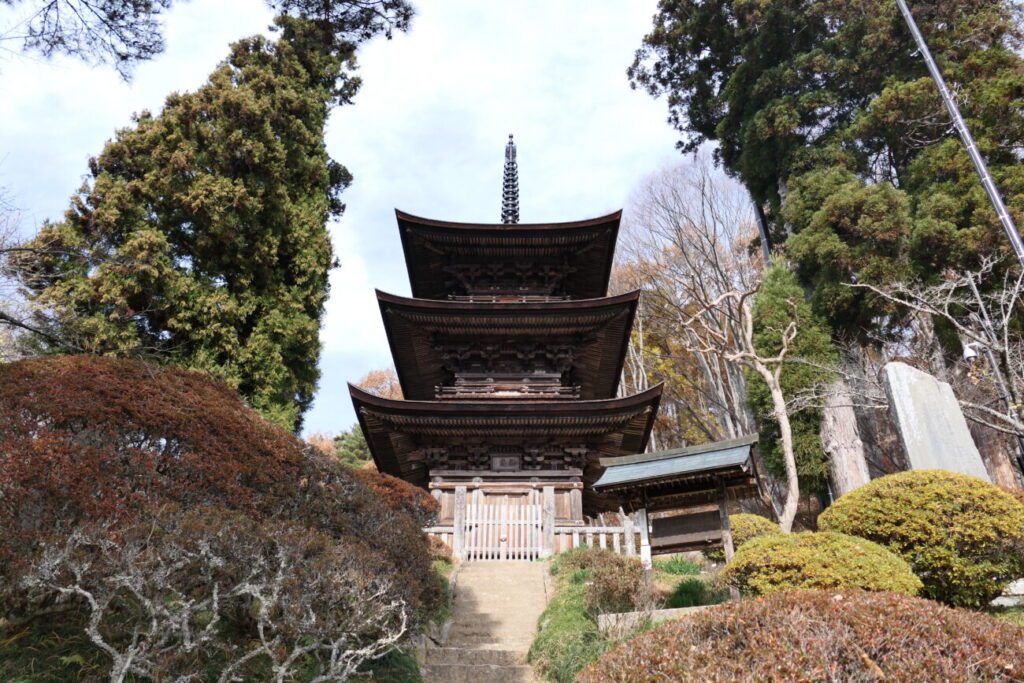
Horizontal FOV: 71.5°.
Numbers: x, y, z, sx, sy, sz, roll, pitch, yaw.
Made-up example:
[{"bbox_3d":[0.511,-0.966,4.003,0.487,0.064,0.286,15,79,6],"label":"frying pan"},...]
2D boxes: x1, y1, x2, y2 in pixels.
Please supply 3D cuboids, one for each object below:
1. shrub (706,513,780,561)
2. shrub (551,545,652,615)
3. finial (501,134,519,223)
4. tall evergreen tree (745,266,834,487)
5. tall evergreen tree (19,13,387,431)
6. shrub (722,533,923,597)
[{"bbox_3d":[5.578,4.730,16.910,1.883,1.208,1.789,-9,-31,16],"label":"shrub"},{"bbox_3d":[1.371,3.648,10.764,1.400,1.043,1.300,0,-29,0],"label":"shrub"},{"bbox_3d":[-0.068,-5.481,24.218,0.600,4.141,0.600,0,-29,0],"label":"finial"},{"bbox_3d":[8.622,0.987,22.222,2.700,8.368,2.600,0,-29,0],"label":"tall evergreen tree"},{"bbox_3d":[-9.377,-2.994,20.692,8.800,20.000,8.600,0,-31,0],"label":"tall evergreen tree"},{"bbox_3d":[4.582,3.352,10.469,2.750,1.094,2.300,0,-29,0],"label":"shrub"}]

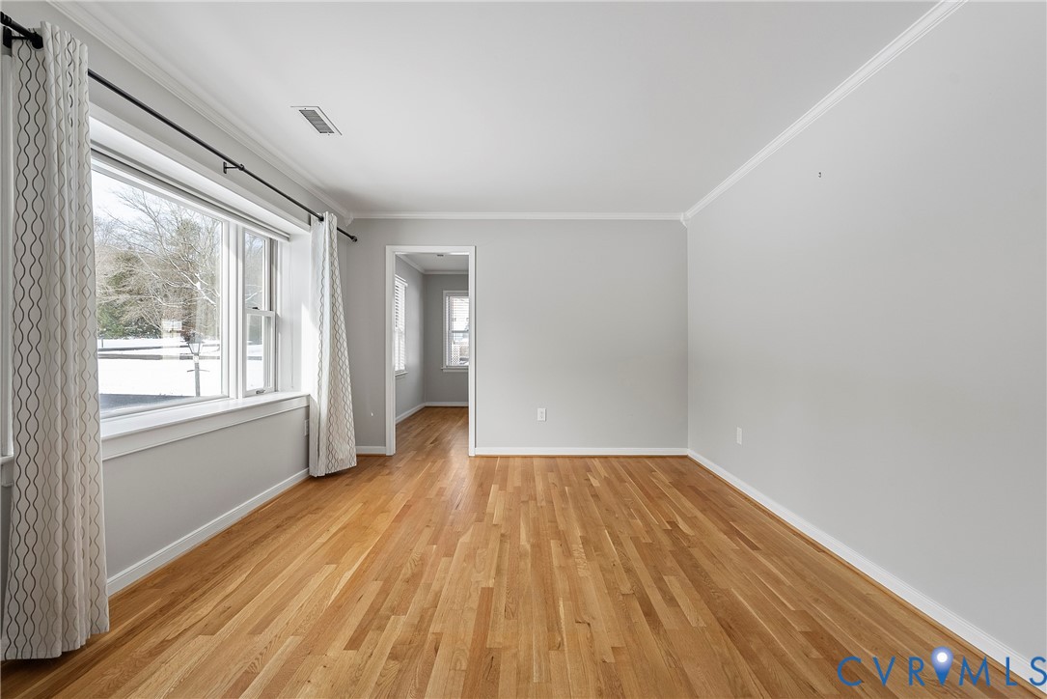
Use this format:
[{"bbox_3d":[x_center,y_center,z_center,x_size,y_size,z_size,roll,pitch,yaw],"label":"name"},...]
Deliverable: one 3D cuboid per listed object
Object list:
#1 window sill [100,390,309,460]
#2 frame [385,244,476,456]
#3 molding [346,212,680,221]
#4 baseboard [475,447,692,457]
[{"bbox_3d":[-1.927,0.415,2.860,0.380,0.100,2.360,0,0,0],"label":"window sill"},{"bbox_3d":[-0.926,0.018,4.730,0.895,2.105,0.135,0,0,0],"label":"frame"},{"bbox_3d":[-0.058,-1.333,4.655,3.400,0.068,0.052,0,0,0],"label":"molding"},{"bbox_3d":[0.585,1.033,4.668,2.140,0.090,0.020,0,0,0],"label":"baseboard"}]

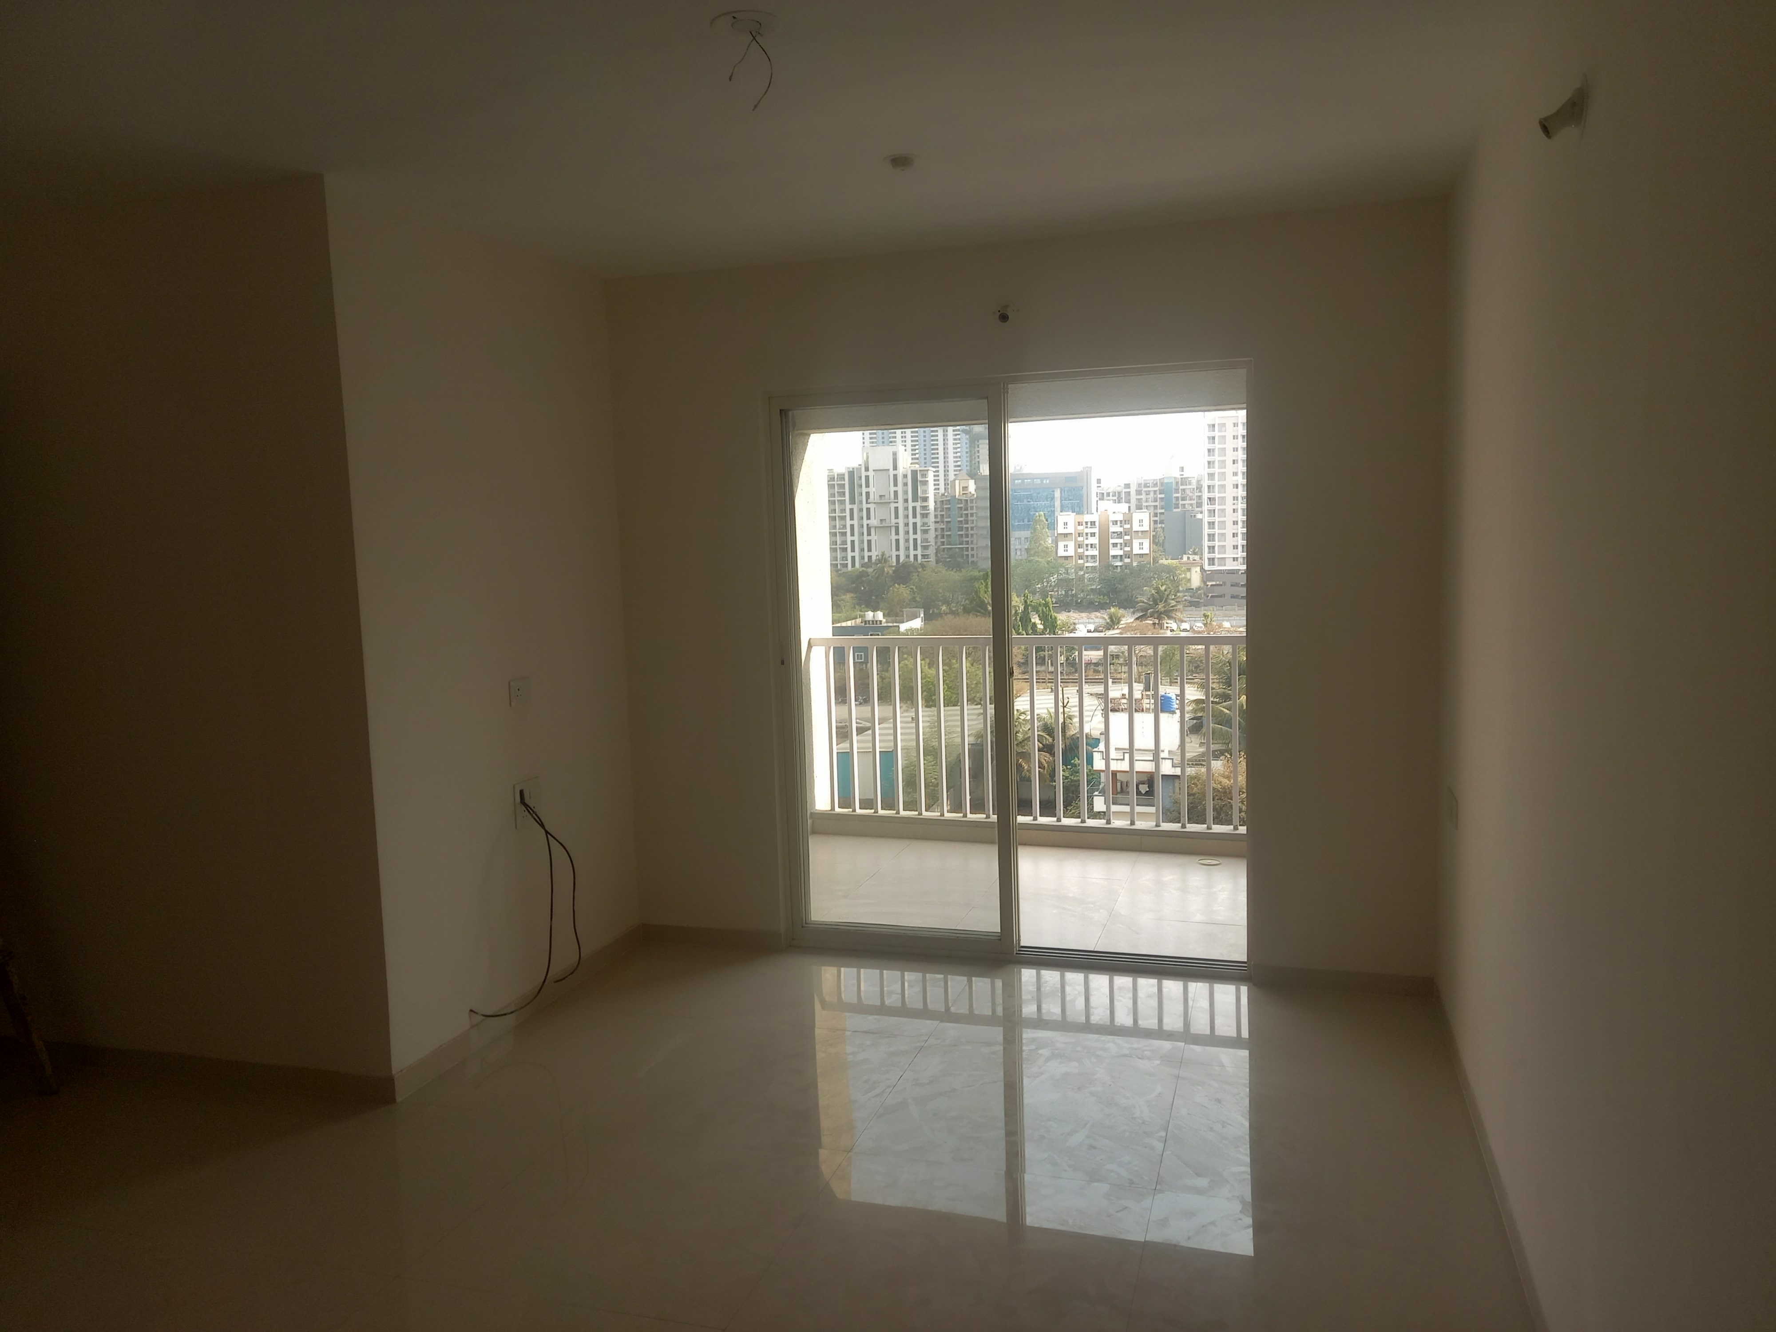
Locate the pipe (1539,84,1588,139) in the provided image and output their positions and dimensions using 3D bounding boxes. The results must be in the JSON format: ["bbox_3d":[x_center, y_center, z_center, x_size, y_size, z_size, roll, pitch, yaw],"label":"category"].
[{"bbox_3d":[1.181,-0.969,2.250,0.073,0.086,0.066,0,6,17],"label":"pipe"}]

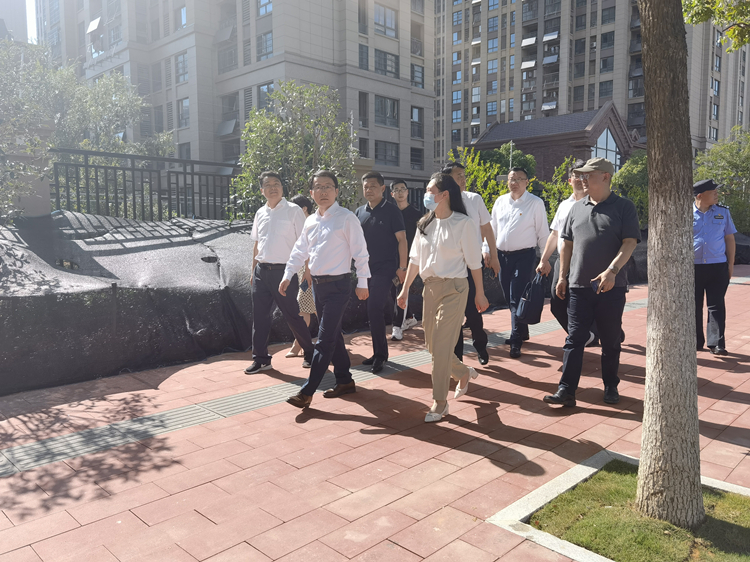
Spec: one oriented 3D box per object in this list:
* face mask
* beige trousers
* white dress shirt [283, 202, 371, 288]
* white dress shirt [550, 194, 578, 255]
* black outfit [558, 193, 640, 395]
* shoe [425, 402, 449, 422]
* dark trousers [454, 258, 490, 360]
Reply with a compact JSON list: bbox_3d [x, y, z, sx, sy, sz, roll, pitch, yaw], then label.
[{"bbox_3d":[0.384,-0.530,3.900,0.080,0.120,0.120,-2,6,-24],"label":"face mask"},{"bbox_3d":[0.516,0.408,4.220,0.350,0.870,0.380,4,7,32],"label":"beige trousers"},{"bbox_3d":[-0.373,-0.273,4.500,0.560,0.640,0.360,5,8,37],"label":"white dress shirt"},{"bbox_3d":[1.868,-0.519,5.420,0.480,0.620,0.330,5,7,35],"label":"white dress shirt"},{"bbox_3d":[1.681,0.086,4.380,0.550,1.480,0.380,5,8,38],"label":"black outfit"},{"bbox_3d":[0.406,0.870,3.852,0.085,0.100,0.240,5,7,41],"label":"shoe"},{"bbox_3d":[0.823,0.258,5.150,0.400,0.940,0.480,4,8,30],"label":"dark trousers"}]

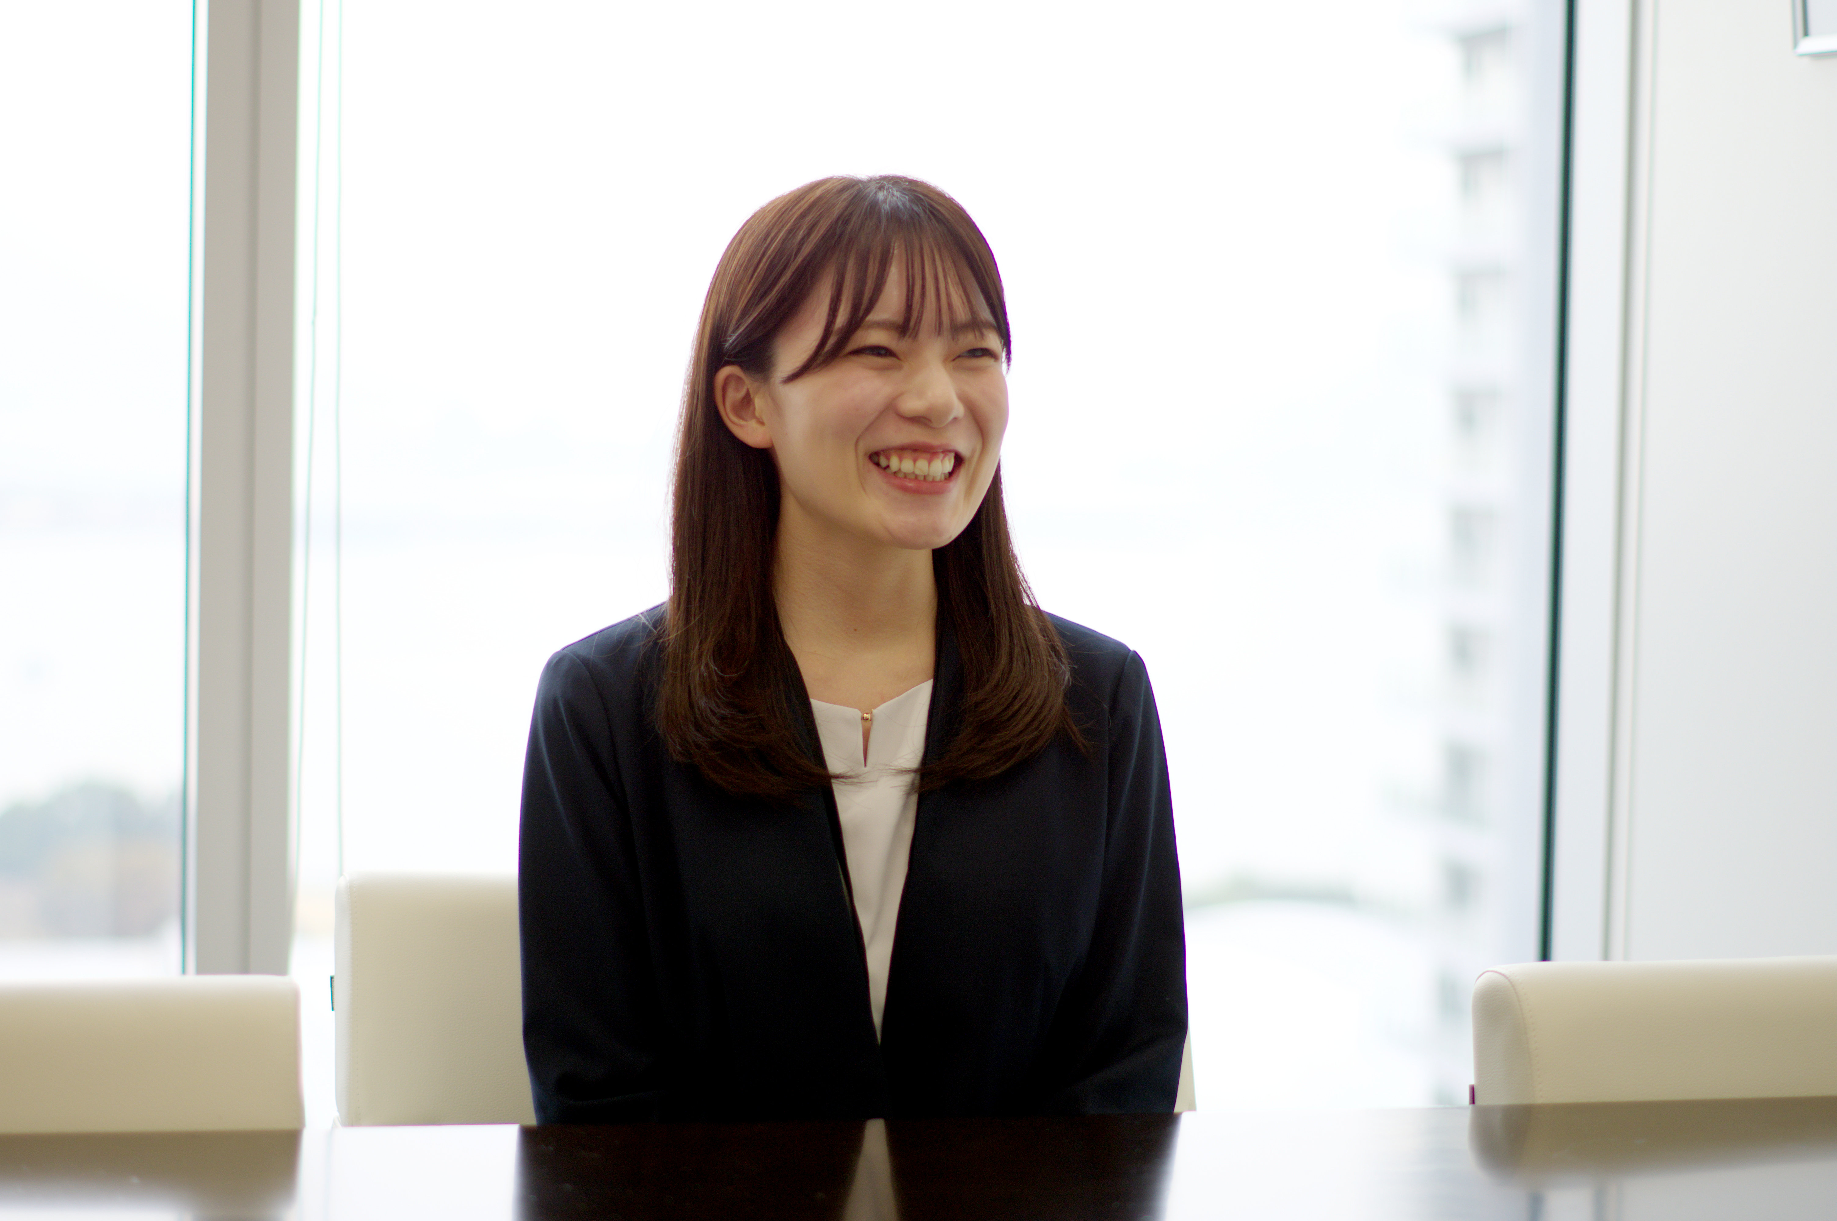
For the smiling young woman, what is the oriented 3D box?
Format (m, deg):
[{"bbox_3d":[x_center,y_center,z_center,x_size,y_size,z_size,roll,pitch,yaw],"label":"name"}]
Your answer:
[{"bbox_3d":[0.005,0.368,2.200,0.440,1.260,0.680,1,2,-11],"label":"smiling young woman"}]

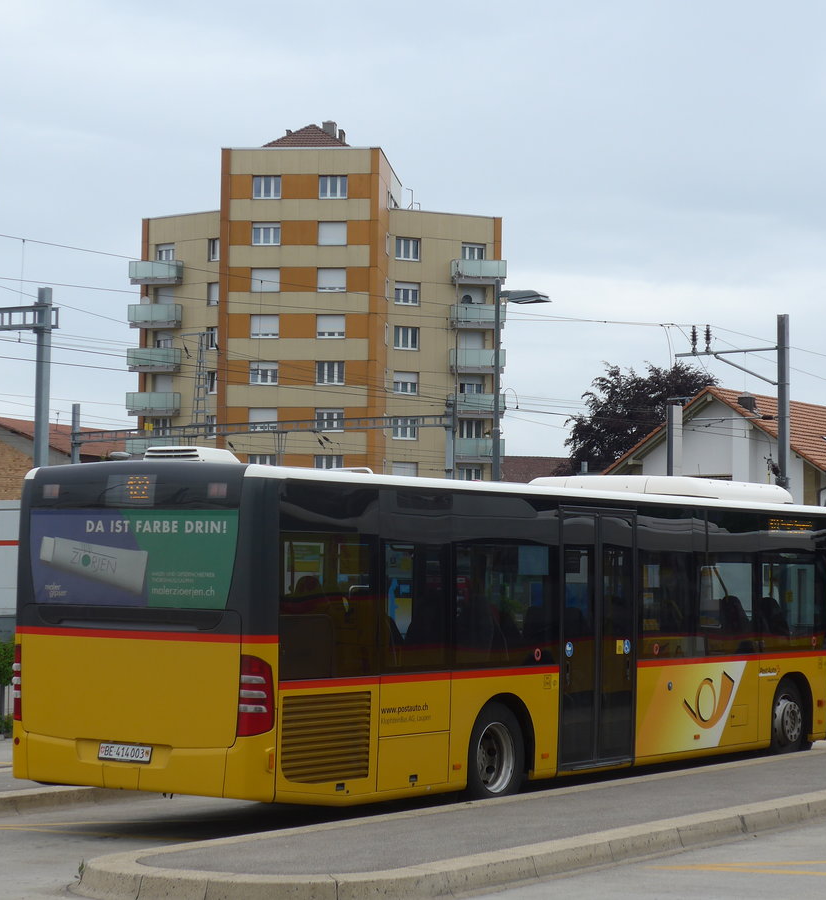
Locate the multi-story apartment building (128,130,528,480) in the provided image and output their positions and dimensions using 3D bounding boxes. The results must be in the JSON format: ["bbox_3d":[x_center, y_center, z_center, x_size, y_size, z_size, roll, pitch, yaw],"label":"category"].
[{"bbox_3d":[-6.041,-5.128,143.786,23.400,30.200,18.000,0,-3,3],"label":"multi-story apartment building"}]

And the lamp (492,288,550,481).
[{"bbox_3d":[1.778,0.626,37.661,0.970,6.950,0.420,-1,-4,31],"label":"lamp"}]

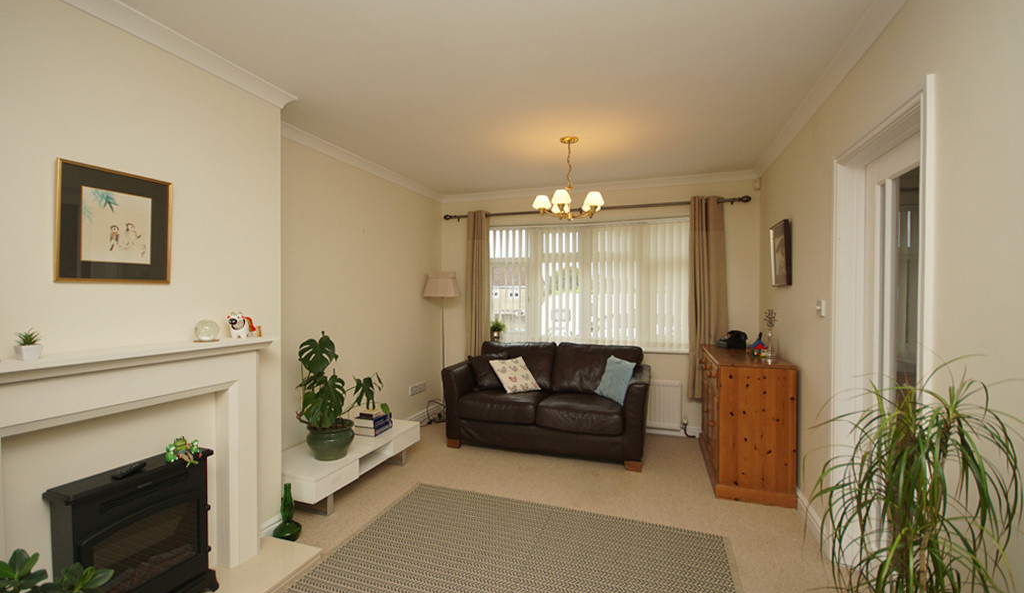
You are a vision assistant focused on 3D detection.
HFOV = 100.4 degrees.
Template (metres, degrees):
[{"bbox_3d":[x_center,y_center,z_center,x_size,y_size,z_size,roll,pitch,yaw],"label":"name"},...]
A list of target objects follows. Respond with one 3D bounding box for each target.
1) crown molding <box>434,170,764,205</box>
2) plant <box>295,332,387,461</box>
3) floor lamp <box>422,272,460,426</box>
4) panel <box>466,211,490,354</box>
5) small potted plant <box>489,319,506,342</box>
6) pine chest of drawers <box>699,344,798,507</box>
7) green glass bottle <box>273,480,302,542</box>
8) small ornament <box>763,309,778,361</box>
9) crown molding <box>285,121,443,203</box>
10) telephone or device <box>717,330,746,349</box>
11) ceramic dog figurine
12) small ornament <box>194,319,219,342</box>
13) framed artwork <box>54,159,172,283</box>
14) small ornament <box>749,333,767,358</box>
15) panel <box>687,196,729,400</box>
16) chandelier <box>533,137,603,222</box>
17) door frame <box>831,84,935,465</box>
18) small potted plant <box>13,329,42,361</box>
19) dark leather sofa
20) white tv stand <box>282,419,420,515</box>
[{"bbox_3d":[0.686,-1.113,4.331,3.237,0.079,0.079,0,0,20],"label":"crown molding"},{"bbox_3d":[-1.124,0.638,2.756,0.460,0.743,0.500,0,0,20],"label":"plant"},{"bbox_3d":[-0.720,0.524,4.444,0.375,1.558,0.375,0,0,0],"label":"floor lamp"},{"bbox_3d":[-0.375,0.011,4.656,0.315,1.881,0.130,0,0,20],"label":"panel"},{"bbox_3d":[-0.157,0.389,4.616,0.190,0.300,0.190,0,0,0],"label":"small potted plant"},{"bbox_3d":[1.751,0.879,3.269,0.472,0.883,1.152,0,0,19],"label":"pine chest of drawers"},{"bbox_3d":[-1.221,1.168,2.323,0.135,0.300,0.135,0,0,19],"label":"green glass bottle"},{"bbox_3d":[1.812,0.268,2.994,0.110,0.352,0.100,0,0,20],"label":"small ornament"},{"bbox_3d":[-1.147,-1.087,3.667,0.067,0.067,2.372,0,0,19],"label":"crown molding"},{"bbox_3d":[1.891,0.367,3.657,0.230,0.145,0.200,0,0,8],"label":"telephone or device"},{"bbox_3d":[-1.313,0.134,2.067,0.075,0.132,0.105,0,0,8],"label":"ceramic dog figurine"},{"bbox_3d":[-1.370,0.150,1.915,0.095,0.103,0.095,0,0,19],"label":"small ornament"},{"bbox_3d":[-1.525,-0.264,1.649,0.022,0.429,0.372,0,0,19],"label":"framed artwork"},{"bbox_3d":[1.806,0.356,3.132,0.105,0.165,0.100,0,0,14],"label":"small ornament"},{"bbox_3d":[1.785,0.027,3.887,0.338,1.881,0.130,0,0,20],"label":"panel"},{"bbox_3d":[0.423,-0.858,3.127,0.530,0.577,0.530,0,0,20],"label":"chandelier"},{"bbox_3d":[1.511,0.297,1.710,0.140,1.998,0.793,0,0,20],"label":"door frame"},{"bbox_3d":[-1.605,0.159,1.418,0.056,0.100,0.056,1,1,19],"label":"small potted plant"},{"bbox_3d":[0.333,0.882,3.818,1.723,0.858,0.838,0,0,19],"label":"dark leather sofa"},{"bbox_3d":[-1.155,1.143,2.966,0.507,0.264,1.108,0,0,20],"label":"white tv stand"}]

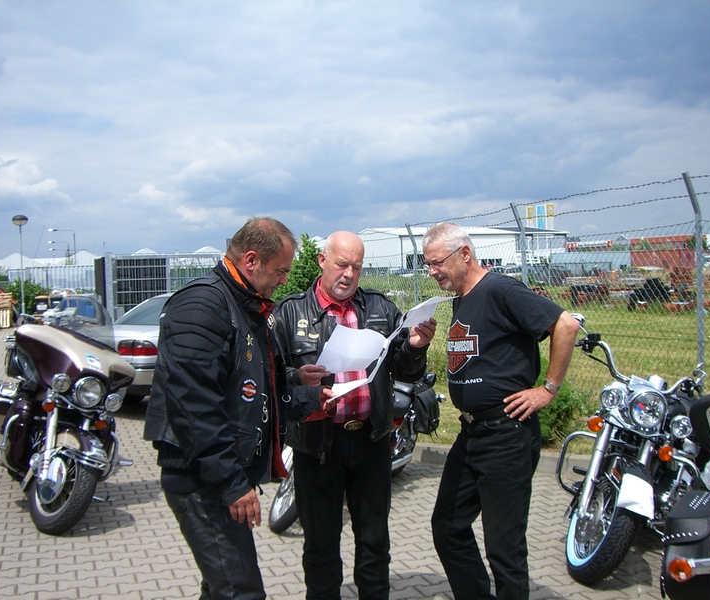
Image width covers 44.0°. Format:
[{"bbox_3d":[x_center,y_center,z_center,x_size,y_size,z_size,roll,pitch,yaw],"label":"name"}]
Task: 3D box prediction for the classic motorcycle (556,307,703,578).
[{"bbox_3d":[1.635,0.783,5.119,0.900,1.250,2.360,-1,1,24],"label":"classic motorcycle"}]

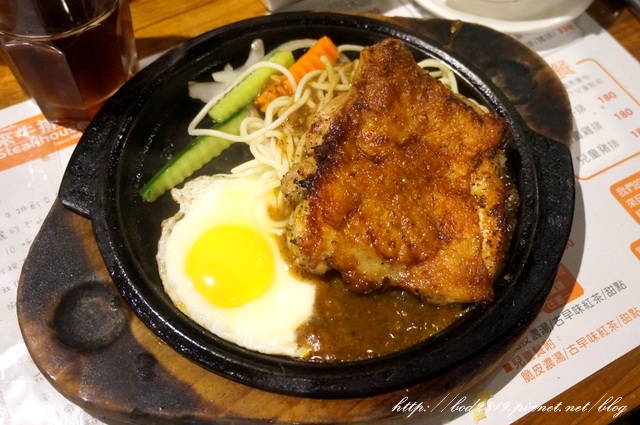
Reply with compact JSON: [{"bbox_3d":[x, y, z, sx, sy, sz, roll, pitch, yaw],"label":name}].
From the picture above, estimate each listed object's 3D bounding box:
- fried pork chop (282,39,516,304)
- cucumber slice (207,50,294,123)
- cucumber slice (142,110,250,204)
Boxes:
[{"bbox_3d":[0.048,-0.025,0.369,0.116,0.025,0.145,12,58,7],"label":"fried pork chop"},{"bbox_3d":[-0.037,-0.072,0.401,0.013,0.011,0.063,32,62,18],"label":"cucumber slice"},{"bbox_3d":[-0.066,-0.032,0.381,0.013,0.011,0.072,39,64,21],"label":"cucumber slice"}]

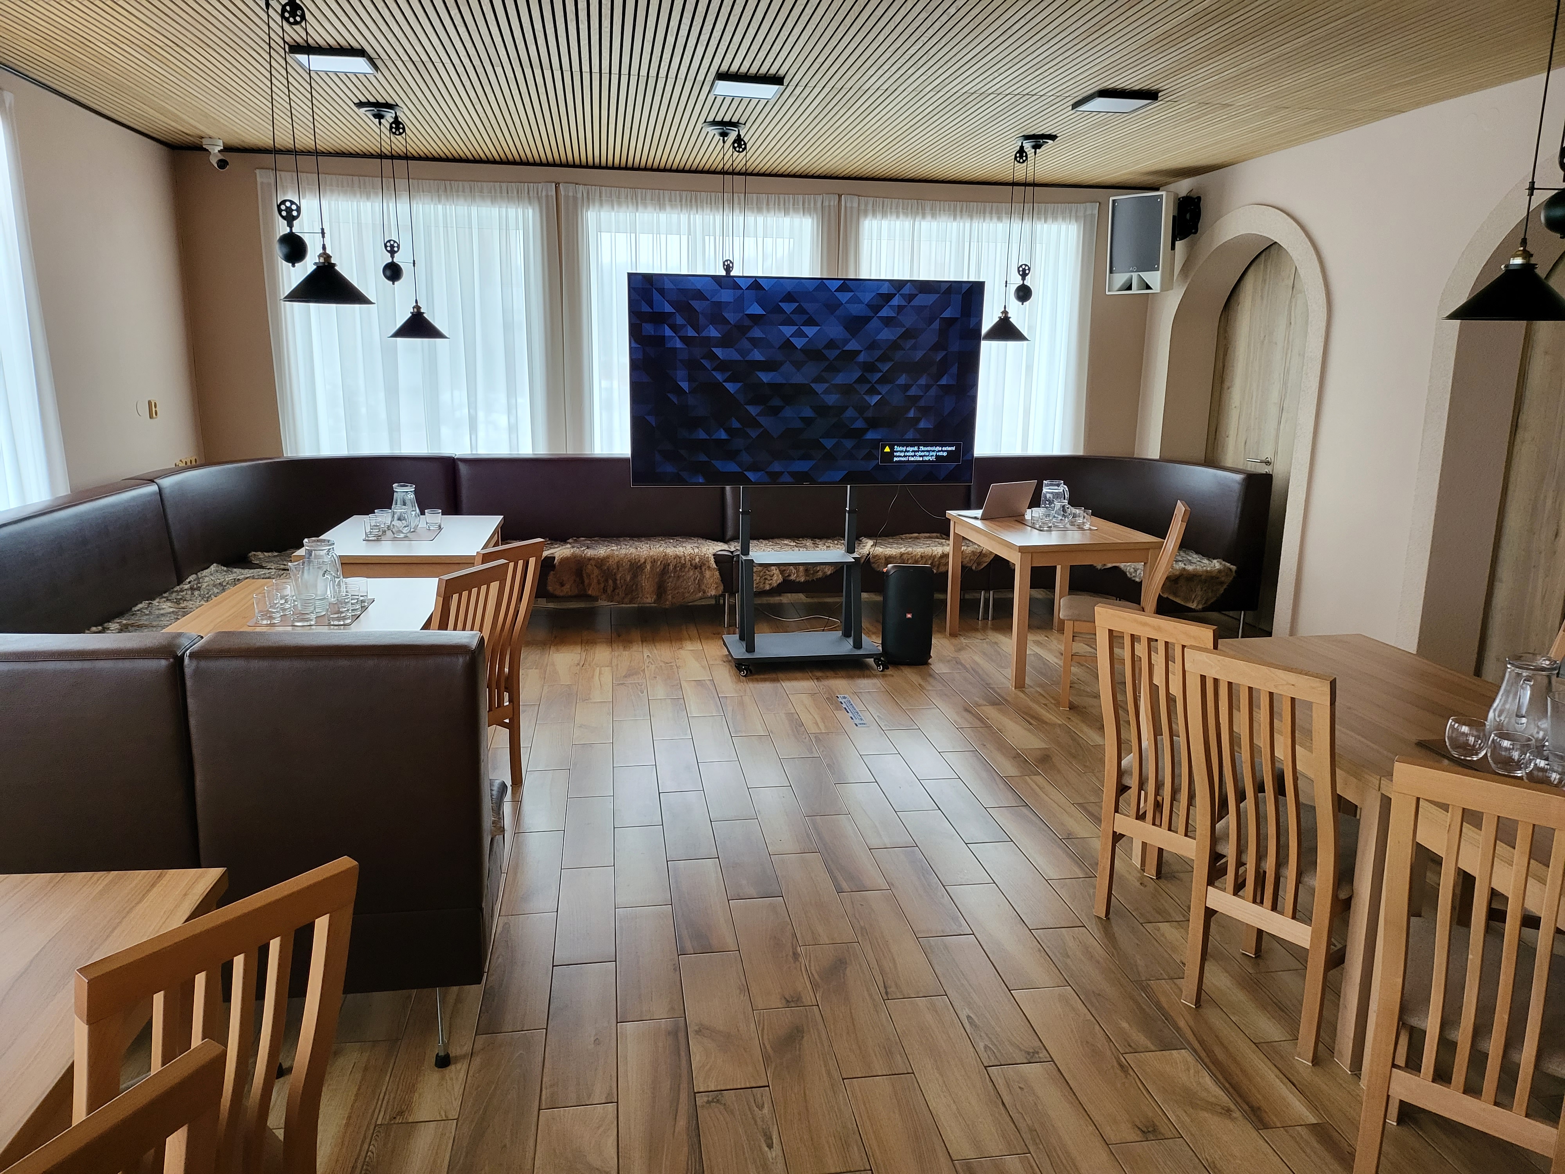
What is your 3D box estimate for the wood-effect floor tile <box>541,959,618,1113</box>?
[{"bbox_3d":[-0.511,1.134,2.779,0.173,0.010,0.600,-1,12,-9],"label":"wood-effect floor tile"}]

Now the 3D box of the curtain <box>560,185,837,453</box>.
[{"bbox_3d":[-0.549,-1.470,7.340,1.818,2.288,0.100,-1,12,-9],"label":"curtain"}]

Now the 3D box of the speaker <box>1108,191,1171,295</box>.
[{"bbox_3d":[2.347,-2.229,7.058,0.350,0.600,0.290,9,19,35],"label":"speaker"}]

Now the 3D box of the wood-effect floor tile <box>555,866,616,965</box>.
[{"bbox_3d":[-0.604,1.003,3.341,0.176,0.010,0.600,-1,12,-9],"label":"wood-effect floor tile"}]

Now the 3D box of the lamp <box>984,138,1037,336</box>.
[{"bbox_3d":[1.246,-1.874,5.917,0.294,1.035,0.270,-1,12,-9],"label":"lamp"}]

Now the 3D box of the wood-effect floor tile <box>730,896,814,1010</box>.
[{"bbox_3d":[-0.037,1.053,3.146,0.173,0.010,0.599,-1,12,-9],"label":"wood-effect floor tile"}]

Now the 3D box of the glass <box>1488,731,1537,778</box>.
[{"bbox_3d":[1.681,0.388,2.504,0.086,0.085,0.086,-1,12,-9],"label":"glass"}]

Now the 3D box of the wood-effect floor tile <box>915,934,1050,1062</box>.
[{"bbox_3d":[0.529,1.103,2.935,0.176,0.010,0.600,-1,12,-9],"label":"wood-effect floor tile"}]

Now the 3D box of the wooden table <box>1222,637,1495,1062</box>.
[{"bbox_3d":[1.696,0.672,3.224,0.890,0.755,1.247,-1,12,-9],"label":"wooden table"}]

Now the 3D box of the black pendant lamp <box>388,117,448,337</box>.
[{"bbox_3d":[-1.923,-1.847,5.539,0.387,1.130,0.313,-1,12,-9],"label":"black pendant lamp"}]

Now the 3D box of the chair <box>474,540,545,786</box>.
[{"bbox_3d":[-1.222,0.313,4.129,0.580,1.000,0.400,7,13,28],"label":"chair"}]

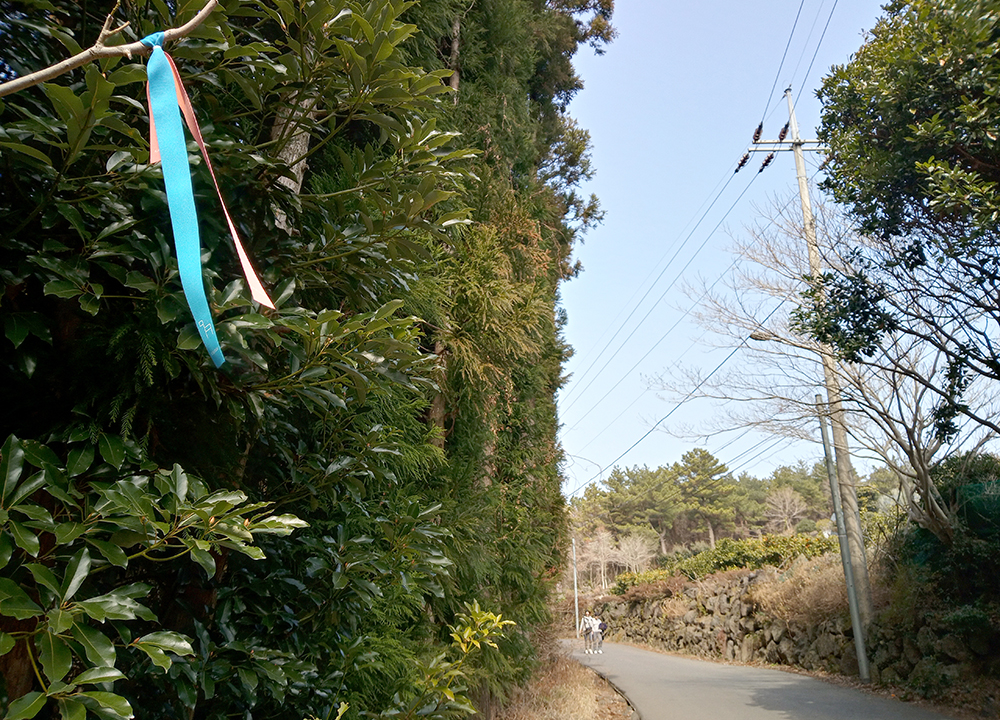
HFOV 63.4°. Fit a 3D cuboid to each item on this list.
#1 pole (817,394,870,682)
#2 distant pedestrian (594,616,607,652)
[{"bbox_3d":[6.947,3.482,16.467,0.170,5.750,0.170,-3,-17,0],"label":"pole"},{"bbox_3d":[4.074,11.133,32.956,0.520,1.580,0.360,-2,-17,2],"label":"distant pedestrian"}]

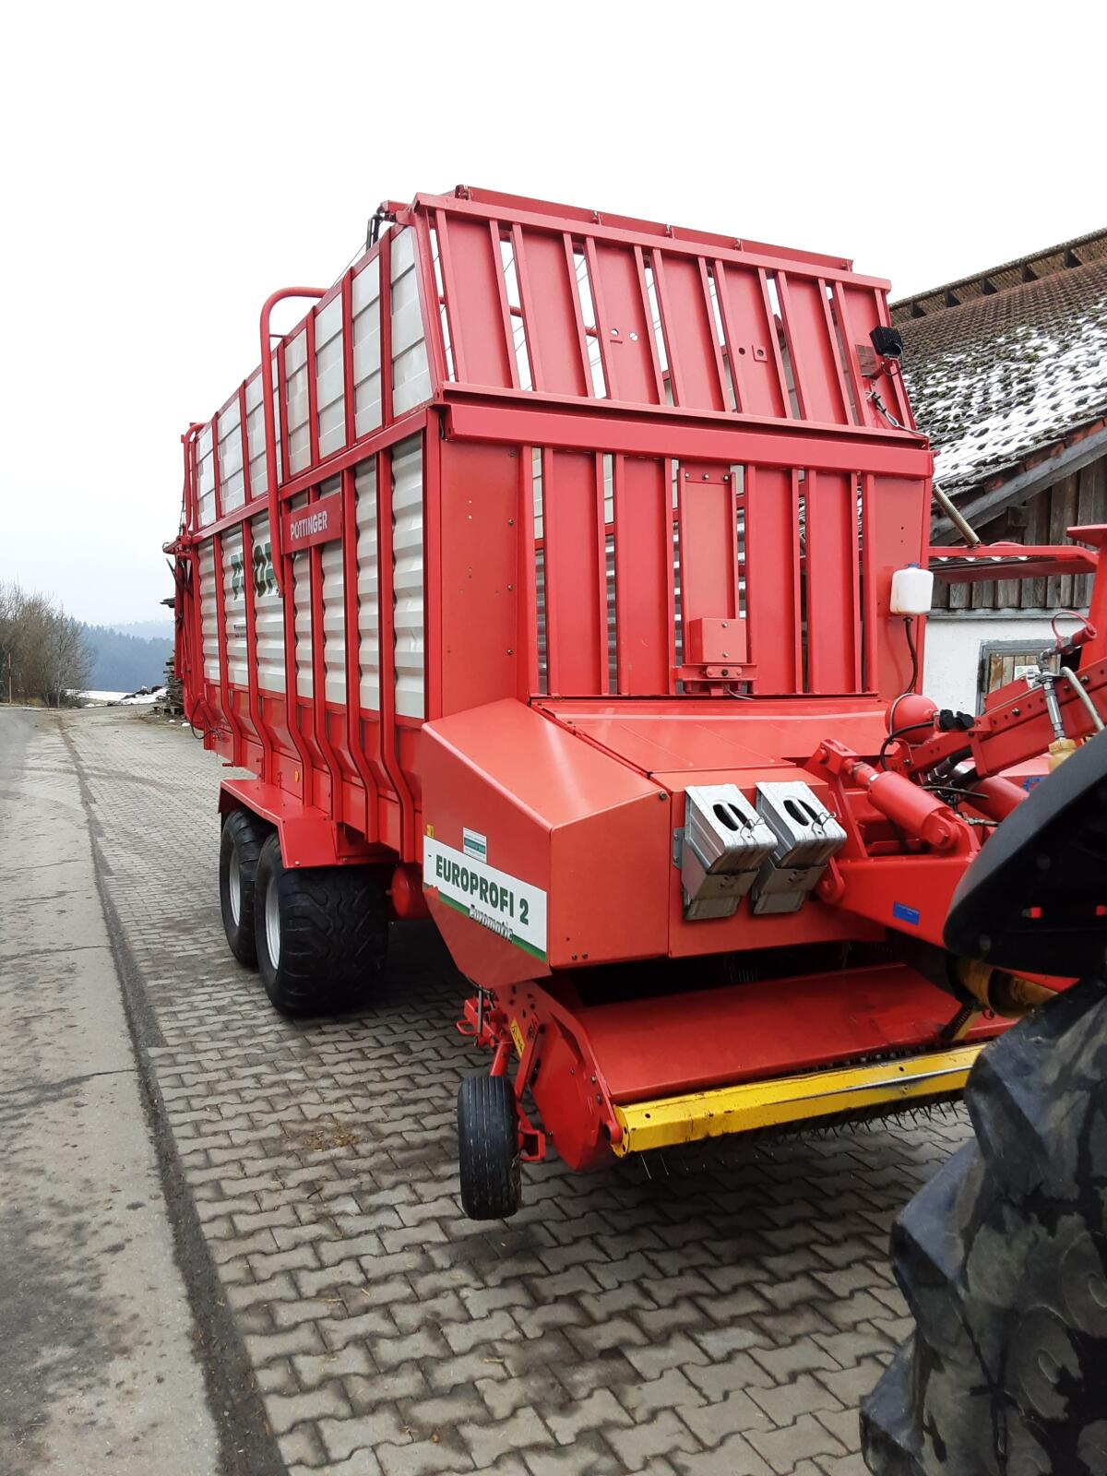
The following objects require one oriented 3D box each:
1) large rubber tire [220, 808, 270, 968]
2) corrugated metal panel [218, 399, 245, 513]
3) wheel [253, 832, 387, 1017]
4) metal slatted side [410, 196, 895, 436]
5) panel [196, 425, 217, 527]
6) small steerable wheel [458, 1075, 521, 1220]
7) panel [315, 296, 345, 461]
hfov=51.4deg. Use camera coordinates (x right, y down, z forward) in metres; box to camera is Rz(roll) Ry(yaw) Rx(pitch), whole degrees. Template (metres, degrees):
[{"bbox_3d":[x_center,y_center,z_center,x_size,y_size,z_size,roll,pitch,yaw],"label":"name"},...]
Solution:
[{"bbox_3d":[-1.622,0.851,6.765,0.480,0.925,0.925,-1,5,-25],"label":"large rubber tire"},{"bbox_3d":[-2.065,-1.788,7.373,0.050,0.670,0.830,-1,5,-25],"label":"corrugated metal panel"},{"bbox_3d":[-1.199,0.926,5.887,0.480,0.925,0.925,-1,5,-25],"label":"wheel"},{"bbox_3d":[0.519,-1.514,4.328,2.100,0.740,0.120,-1,-11,-25],"label":"metal slatted side"},{"bbox_3d":[-2.506,-1.877,8.300,0.050,0.660,0.780,-1,5,-25],"label":"panel"},{"bbox_3d":[-0.193,1.243,3.500,0.170,0.415,0.415,0,5,-6],"label":"small steerable wheel"},{"bbox_3d":[-0.985,-1.586,5.085,0.040,0.690,0.473,-2,5,-26],"label":"panel"}]

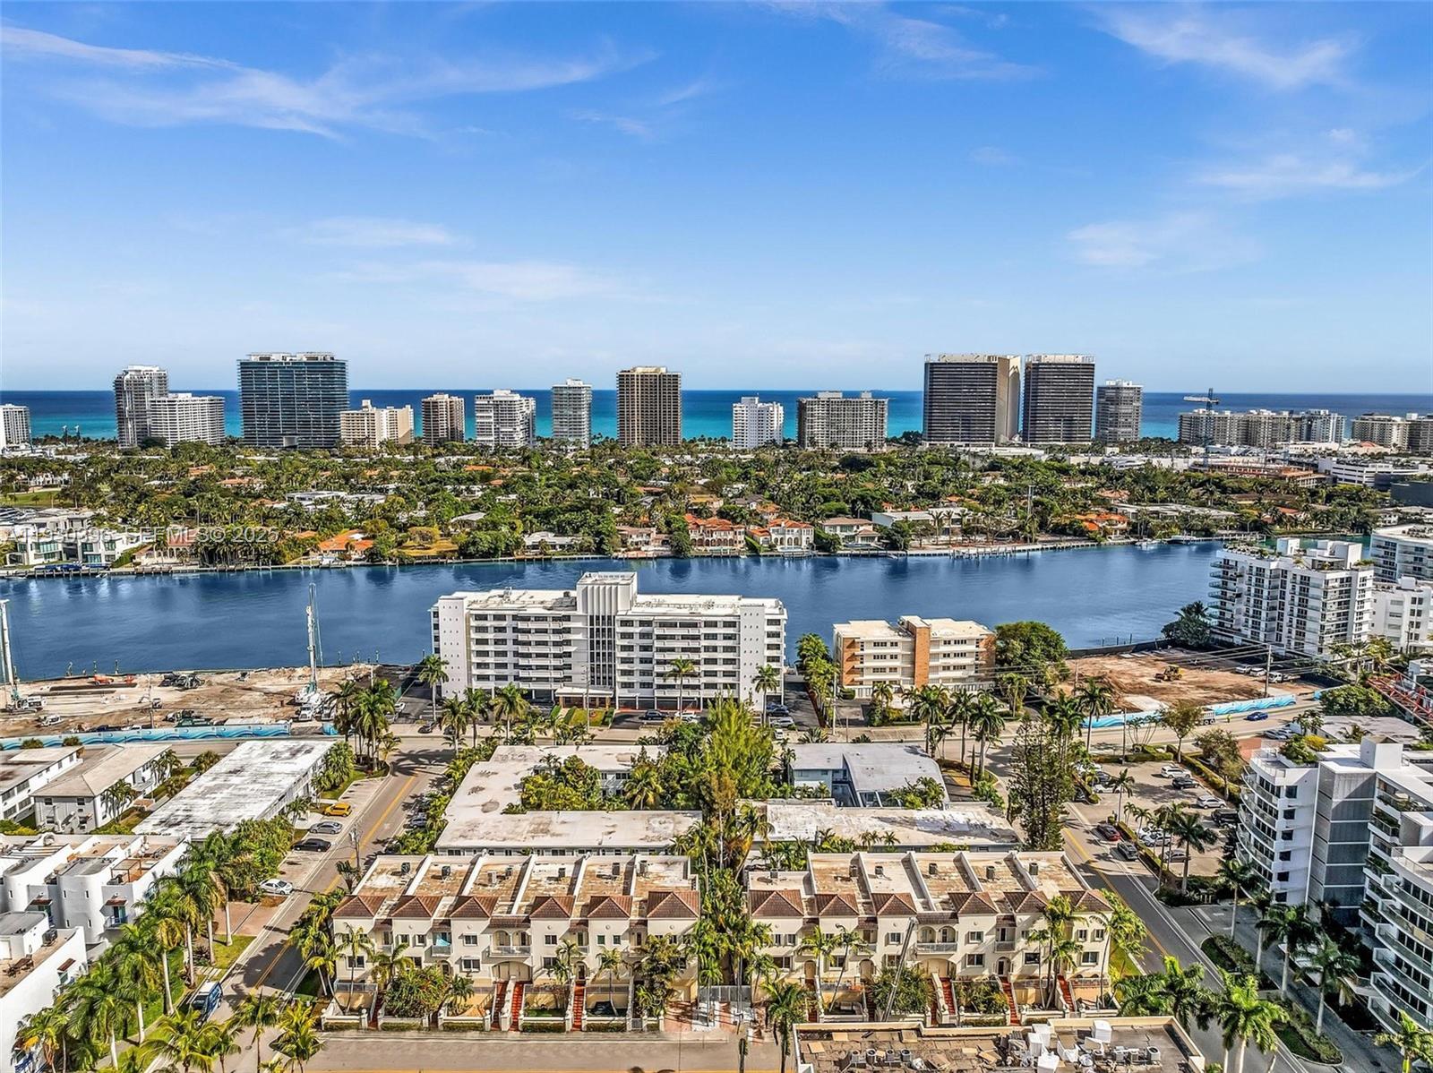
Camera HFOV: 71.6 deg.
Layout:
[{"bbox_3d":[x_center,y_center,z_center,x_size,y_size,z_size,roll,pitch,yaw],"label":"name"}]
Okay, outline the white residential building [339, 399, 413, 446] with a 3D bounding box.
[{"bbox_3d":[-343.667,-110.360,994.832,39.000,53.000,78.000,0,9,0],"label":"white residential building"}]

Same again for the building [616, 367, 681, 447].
[{"bbox_3d":[-66.550,-125.200,987.400,62.900,83.980,28.000,0,9,-4],"label":"building"}]

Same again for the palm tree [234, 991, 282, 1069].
[{"bbox_3d":[-41.270,46.215,88.973,4.700,11.780,4.700,0,9,0],"label":"palm tree"}]

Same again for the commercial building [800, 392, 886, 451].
[{"bbox_3d":[126.690,-114.640,999.050,85.460,60.500,30.000,-1,9,-8],"label":"commercial building"}]

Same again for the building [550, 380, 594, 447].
[{"bbox_3d":[-140.780,-118.200,978.370,35.620,72.500,27.000,0,9,0],"label":"building"}]

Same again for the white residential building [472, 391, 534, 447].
[{"bbox_3d":[-200.878,-109.638,949.591,50.900,59.750,32.000,0,9,2],"label":"white residential building"}]

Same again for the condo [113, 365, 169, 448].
[{"bbox_3d":[-563.138,-125.094,972.759,34.090,81.520,33.000,0,9,2],"label":"condo"}]

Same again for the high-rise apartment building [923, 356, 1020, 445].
[{"bbox_3d":[239.797,-124.629,944.354,85.770,93.230,36.000,0,9,0],"label":"high-rise apartment building"}]

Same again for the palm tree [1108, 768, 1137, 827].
[{"bbox_3d":[61.650,39.530,150.390,4.200,9.140,4.200,0,9,0],"label":"palm tree"}]

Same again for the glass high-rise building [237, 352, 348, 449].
[{"bbox_3d":[-433.446,-138.545,1018.933,98.000,101.000,32.000,0,9,0],"label":"glass high-rise building"}]

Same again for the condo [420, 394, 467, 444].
[{"bbox_3d":[-262.034,-108.084,952.805,33.400,55.400,28.000,0,9,2],"label":"condo"}]

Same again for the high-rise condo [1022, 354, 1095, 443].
[{"bbox_3d":[356.080,-139.580,1040.710,65.740,98.410,26.000,-1,9,-6],"label":"high-rise condo"}]

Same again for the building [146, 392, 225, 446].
[{"bbox_3d":[-495.980,-105.070,934.970,57.280,57.860,28.000,0,9,-2],"label":"building"}]

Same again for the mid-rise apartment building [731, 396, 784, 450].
[{"bbox_3d":[41.055,-107.930,969.739,44.000,58.000,34.000,1,9,7],"label":"mid-rise apartment building"}]

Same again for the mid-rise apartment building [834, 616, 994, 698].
[{"bbox_3d":[42.477,25.525,215.455,33.140,15.300,13.500,-1,9,-5],"label":"mid-rise apartment building"}]

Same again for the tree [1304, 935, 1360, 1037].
[{"bbox_3d":[61.170,45.240,99.807,5.400,11.000,5.400,0,9,0],"label":"tree"}]

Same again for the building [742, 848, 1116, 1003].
[{"bbox_3d":[23.564,44.805,116.286,39.300,10.800,15.400,0,9,0],"label":"building"}]

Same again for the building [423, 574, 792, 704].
[{"bbox_3d":[-21.966,21.588,213.833,74.000,27.300,17.000,1,9,5],"label":"building"}]

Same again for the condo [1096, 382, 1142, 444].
[{"bbox_3d":[430.980,-130.420,1067.350,32.320,72.670,38.000,-1,9,-6],"label":"condo"}]

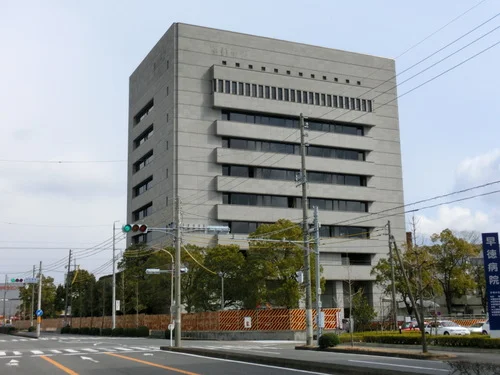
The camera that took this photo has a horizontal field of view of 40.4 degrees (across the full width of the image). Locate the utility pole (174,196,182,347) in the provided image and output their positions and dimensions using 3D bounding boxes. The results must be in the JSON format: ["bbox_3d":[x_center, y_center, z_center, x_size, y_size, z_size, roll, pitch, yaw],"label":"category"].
[{"bbox_3d":[-3.714,4.318,35.263,0.310,7.720,0.310,4,-12,-25],"label":"utility pole"}]

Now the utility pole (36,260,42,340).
[{"bbox_3d":[-19.826,10.620,64.146,0.280,7.051,0.280,4,-12,-25],"label":"utility pole"}]

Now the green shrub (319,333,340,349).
[{"bbox_3d":[3.597,6.902,30.850,0.980,0.720,0.980,-1,-11,0],"label":"green shrub"}]

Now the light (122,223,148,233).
[{"bbox_3d":[-5.728,1.991,34.445,1.250,0.420,0.380,3,-12,-21],"label":"light"}]

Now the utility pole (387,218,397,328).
[{"bbox_3d":[13.041,8.238,61.988,0.270,10.360,0.270,4,-12,-25],"label":"utility pole"}]

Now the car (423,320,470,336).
[{"bbox_3d":[14.436,10.622,50.497,1.700,1.420,4.500,4,-12,-25],"label":"car"}]

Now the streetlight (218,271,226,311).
[{"bbox_3d":[-2.156,9.244,54.460,0.500,4.825,0.500,4,-12,-25],"label":"streetlight"}]

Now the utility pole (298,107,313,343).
[{"bbox_3d":[2.837,1.936,34.658,0.340,11.951,0.340,4,-12,-25],"label":"utility pole"}]

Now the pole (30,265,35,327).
[{"bbox_3d":[-35.367,18.165,111.044,0.300,10.943,0.300,4,-12,-25],"label":"pole"}]

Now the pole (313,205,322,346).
[{"bbox_3d":[3.250,4.244,32.776,0.200,6.687,0.200,5,-13,-24],"label":"pole"}]

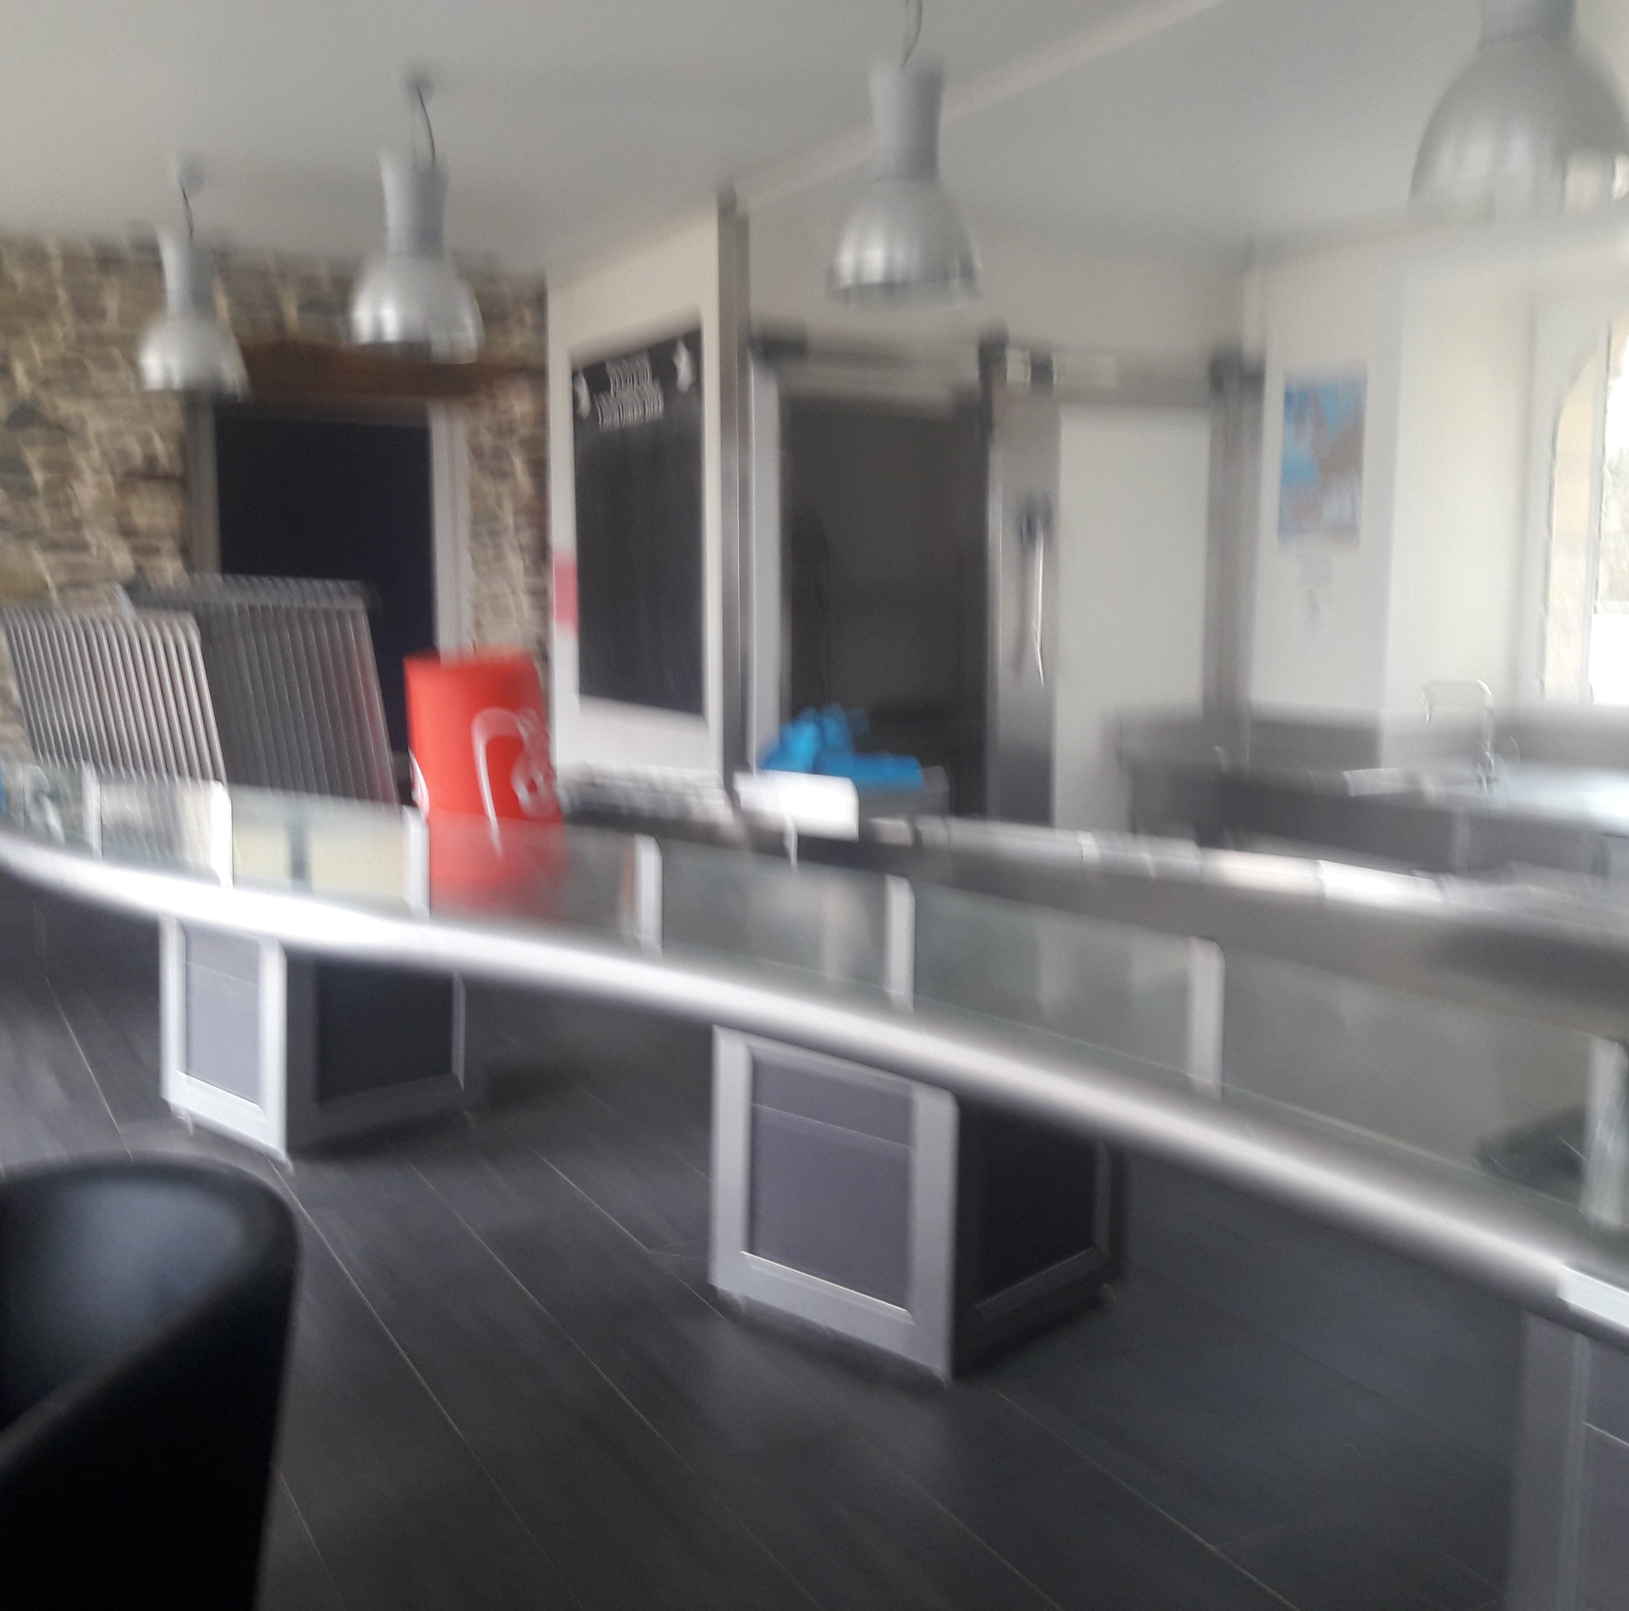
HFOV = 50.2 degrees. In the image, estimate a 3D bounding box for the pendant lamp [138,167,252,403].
[{"bbox_3d":[-1.841,-1.566,5.158,0.315,0.630,0.315,-5,9,-28],"label":"pendant lamp"}]

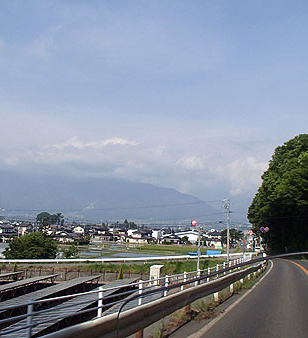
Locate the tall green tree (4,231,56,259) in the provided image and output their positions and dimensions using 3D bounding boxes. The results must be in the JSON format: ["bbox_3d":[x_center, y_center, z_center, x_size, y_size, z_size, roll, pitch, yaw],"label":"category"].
[{"bbox_3d":[-23.658,14.805,86.000,10.300,5.400,9.600,4,-6,-14],"label":"tall green tree"}]

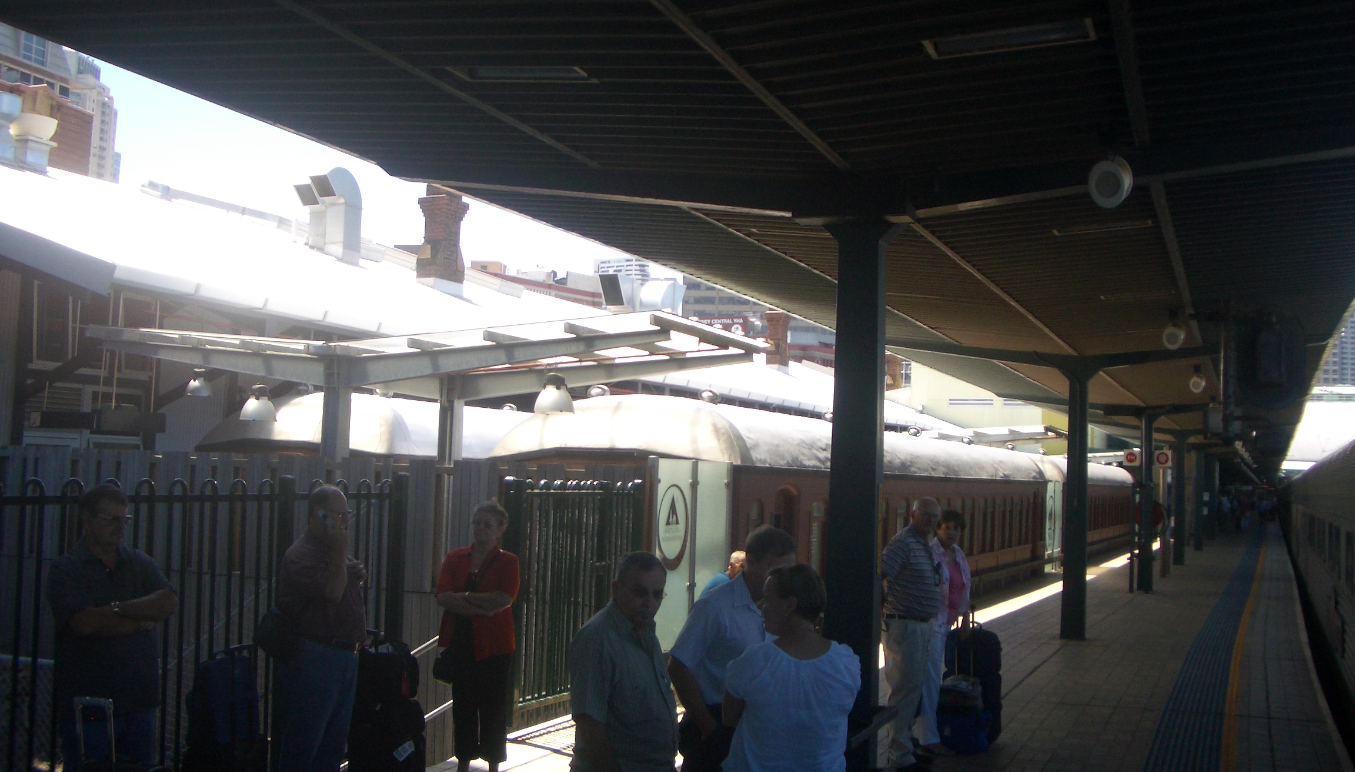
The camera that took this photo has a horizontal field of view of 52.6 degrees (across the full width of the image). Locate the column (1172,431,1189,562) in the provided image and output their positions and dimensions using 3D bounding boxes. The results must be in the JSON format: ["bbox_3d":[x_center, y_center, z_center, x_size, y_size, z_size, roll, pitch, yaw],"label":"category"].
[{"bbox_3d":[12.386,2.763,33.744,0.300,3.260,0.280,0,-4,24],"label":"column"}]

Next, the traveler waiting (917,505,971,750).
[{"bbox_3d":[1.813,1.669,9.330,0.440,1.620,0.340,3,-4,-18],"label":"traveler waiting"}]

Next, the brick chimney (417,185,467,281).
[{"bbox_3d":[-5.197,-3.430,30.300,0.750,2.300,1.150,0,-4,22],"label":"brick chimney"}]

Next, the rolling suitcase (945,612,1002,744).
[{"bbox_3d":[2.126,2.069,9.799,0.400,0.900,0.280,1,-4,12],"label":"rolling suitcase"}]

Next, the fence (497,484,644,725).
[{"bbox_3d":[-0.729,1.583,10.418,0.110,1.750,2.060,0,-4,24],"label":"fence"}]

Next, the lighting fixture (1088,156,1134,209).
[{"bbox_3d":[2.405,-1.130,7.600,0.150,0.260,0.255,-21,9,-30],"label":"lighting fixture"}]

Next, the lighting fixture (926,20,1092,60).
[{"bbox_3d":[1.277,-1.338,5.270,0.620,0.090,0.260,-2,-5,21],"label":"lighting fixture"}]

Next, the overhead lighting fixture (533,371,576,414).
[{"bbox_3d":[-1.210,0.068,13.500,0.400,0.420,0.400,1,-4,0],"label":"overhead lighting fixture"}]

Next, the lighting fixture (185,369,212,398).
[{"bbox_3d":[-7.098,-0.039,20.300,0.400,0.430,0.400,1,-4,0],"label":"lighting fixture"}]

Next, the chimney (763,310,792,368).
[{"bbox_3d":[3.544,-1.754,48.070,0.700,2.220,0.980,0,-4,24],"label":"chimney"}]

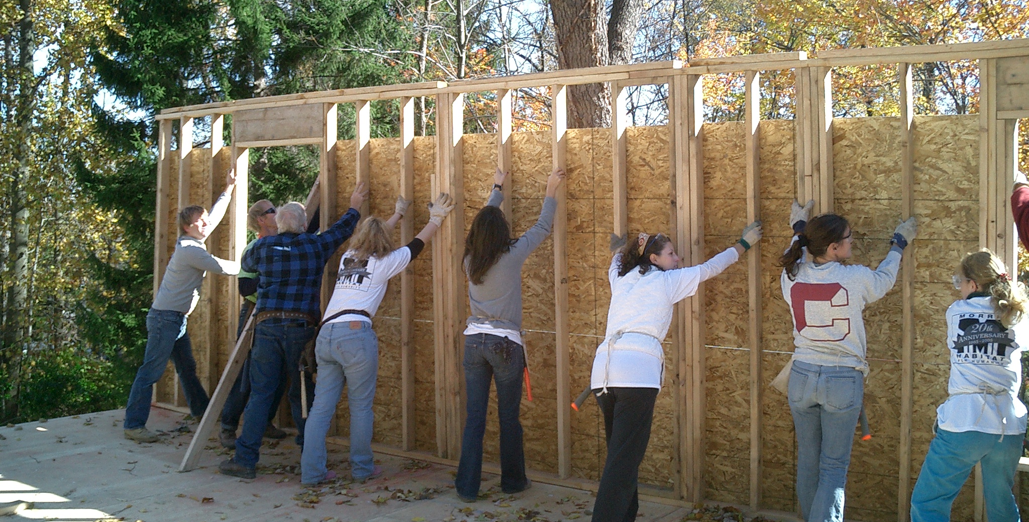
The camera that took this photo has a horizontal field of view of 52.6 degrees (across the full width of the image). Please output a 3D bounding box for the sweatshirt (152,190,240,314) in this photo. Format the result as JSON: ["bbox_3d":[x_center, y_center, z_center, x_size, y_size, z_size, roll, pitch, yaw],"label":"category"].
[{"bbox_3d":[-2.360,-0.070,7.680,0.580,0.930,0.460,-1,3,-41],"label":"sweatshirt"}]

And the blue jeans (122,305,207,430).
[{"bbox_3d":[-2.573,0.767,7.700,0.420,0.840,0.750,2,2,42],"label":"blue jeans"}]

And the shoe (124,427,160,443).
[{"bbox_3d":[-2.639,1.210,7.360,0.270,0.115,0.105,0,2,-10],"label":"shoe"}]

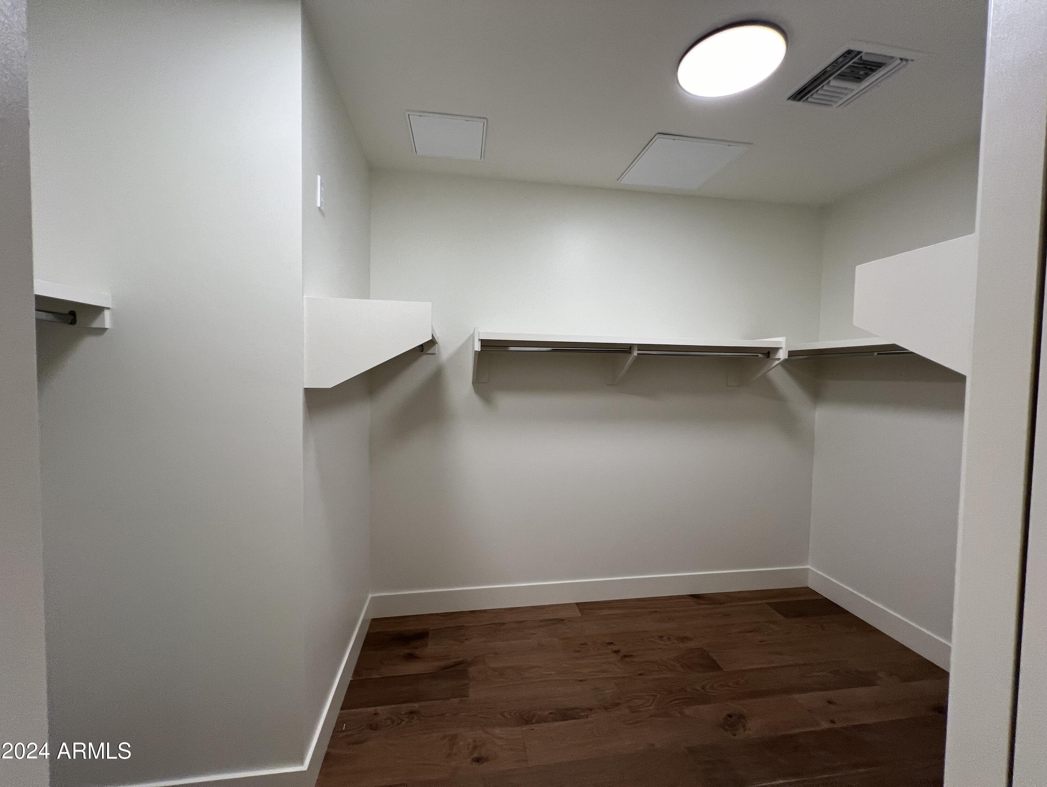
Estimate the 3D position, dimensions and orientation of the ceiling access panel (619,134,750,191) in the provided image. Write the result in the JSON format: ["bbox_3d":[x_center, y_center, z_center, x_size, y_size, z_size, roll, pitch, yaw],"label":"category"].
[{"bbox_3d":[0.825,-1.207,2.087,0.487,0.020,0.470,0,2,-9],"label":"ceiling access panel"}]

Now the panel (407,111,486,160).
[{"bbox_3d":[-0.358,-1.216,1.883,0.349,0.020,0.342,0,2,-9],"label":"panel"}]

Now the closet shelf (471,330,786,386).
[{"bbox_3d":[0.596,-0.188,2.252,1.750,0.284,0.311,0,2,-9],"label":"closet shelf"}]

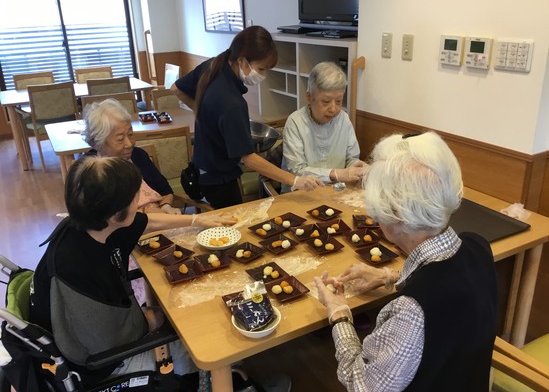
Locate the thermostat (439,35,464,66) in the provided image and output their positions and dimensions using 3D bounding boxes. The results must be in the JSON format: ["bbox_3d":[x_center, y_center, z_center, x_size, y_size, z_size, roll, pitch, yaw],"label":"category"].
[{"bbox_3d":[0.791,-0.641,2.182,0.020,0.120,0.122,-13,24,-25],"label":"thermostat"}]

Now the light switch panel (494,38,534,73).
[{"bbox_3d":[0.934,-0.548,1.928,0.014,0.120,0.158,-13,24,-26],"label":"light switch panel"}]

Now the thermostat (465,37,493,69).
[{"bbox_3d":[0.852,-0.593,2.057,0.024,0.122,0.120,-13,24,-26],"label":"thermostat"}]

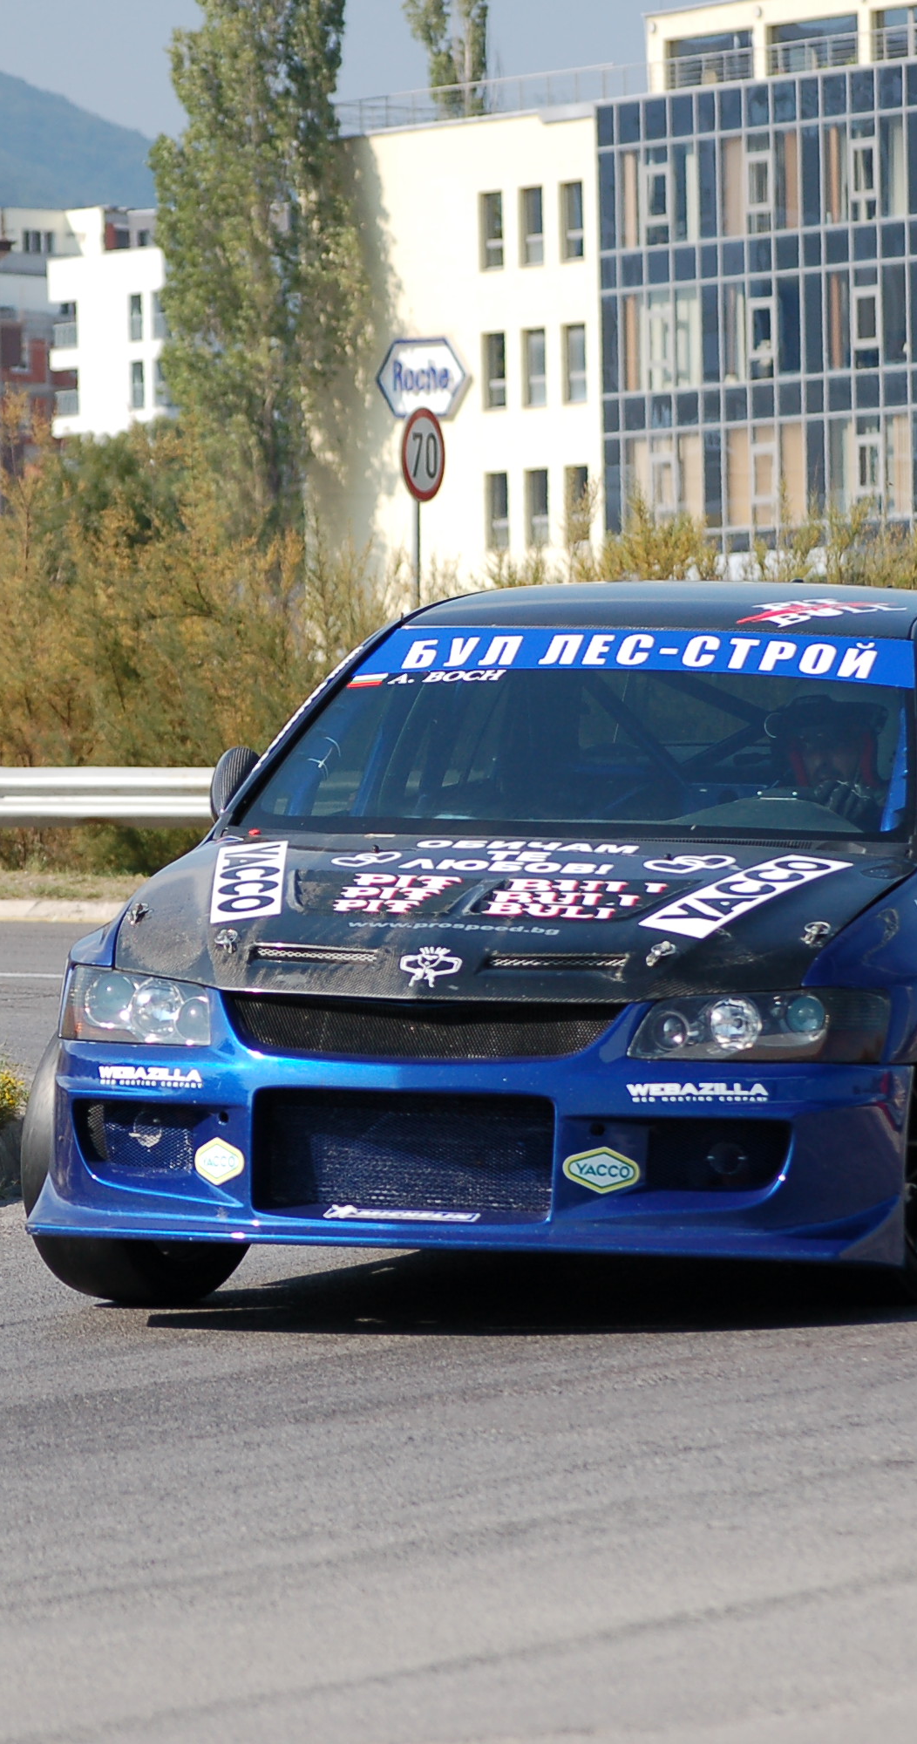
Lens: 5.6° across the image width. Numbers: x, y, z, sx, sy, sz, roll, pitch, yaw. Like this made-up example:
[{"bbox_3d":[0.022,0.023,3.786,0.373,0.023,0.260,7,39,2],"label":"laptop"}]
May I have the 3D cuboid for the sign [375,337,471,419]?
[{"bbox_3d":[-0.786,-11.975,228.076,0.250,1.880,3.500,-1,-1,-37],"label":"sign"}]

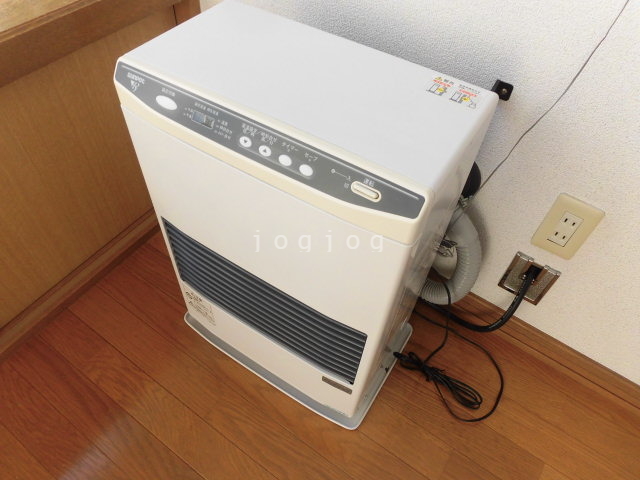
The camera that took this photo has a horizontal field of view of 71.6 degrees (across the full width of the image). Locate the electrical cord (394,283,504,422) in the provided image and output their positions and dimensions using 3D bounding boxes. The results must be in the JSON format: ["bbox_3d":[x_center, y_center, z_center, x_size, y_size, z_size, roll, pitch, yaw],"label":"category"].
[{"bbox_3d":[0.263,0.222,0.866,0.228,0.110,0.185,29,56,19],"label":"electrical cord"}]

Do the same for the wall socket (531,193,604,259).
[{"bbox_3d":[0.396,-0.015,0.716,0.070,0.120,0.010,29,56,19],"label":"wall socket"}]

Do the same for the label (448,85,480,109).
[{"bbox_3d":[0.169,-0.163,0.506,0.034,0.001,0.036,27,55,18],"label":"label"}]

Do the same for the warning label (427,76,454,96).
[{"bbox_3d":[0.139,-0.179,0.518,0.024,0.001,0.036,27,55,18],"label":"warning label"}]

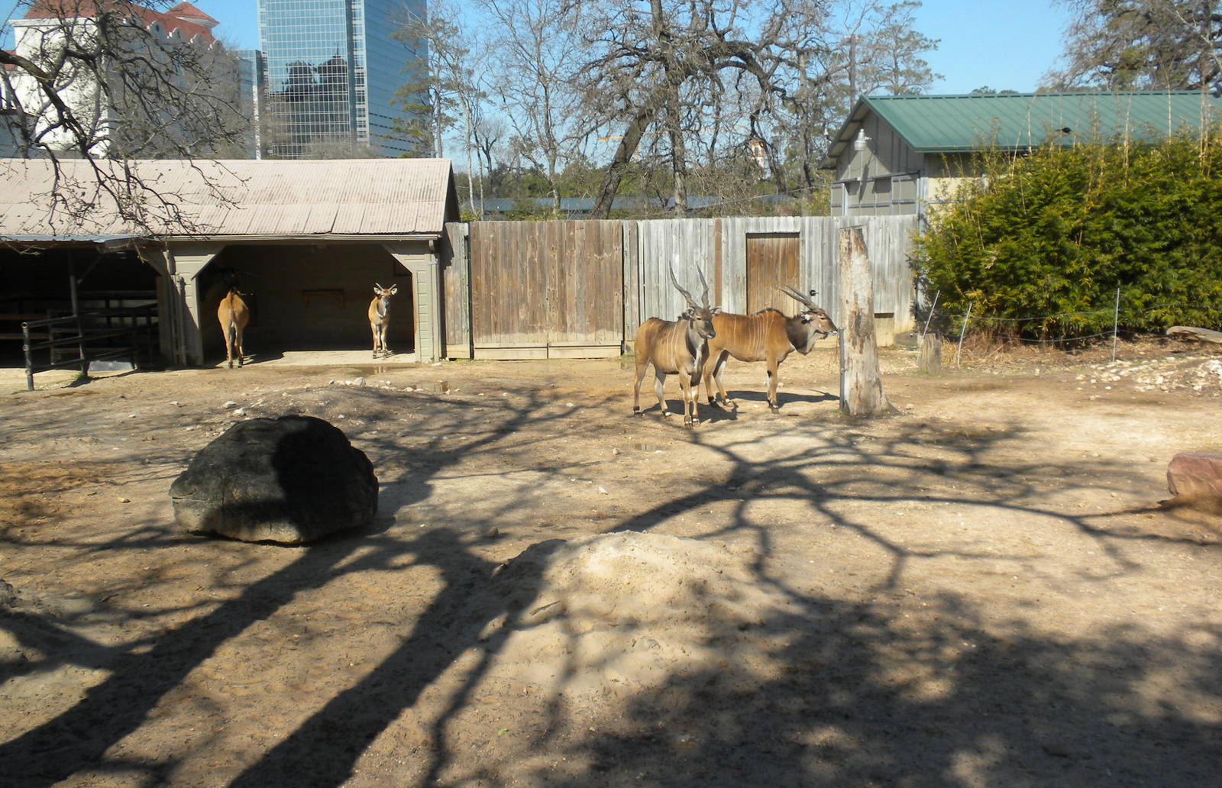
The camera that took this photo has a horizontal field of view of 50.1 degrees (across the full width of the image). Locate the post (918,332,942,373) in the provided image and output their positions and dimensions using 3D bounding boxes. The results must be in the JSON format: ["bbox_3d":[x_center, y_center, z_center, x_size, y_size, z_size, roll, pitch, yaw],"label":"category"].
[{"bbox_3d":[5.802,-0.757,23.636,0.420,0.710,0.380,1,8,14],"label":"post"}]

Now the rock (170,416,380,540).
[{"bbox_3d":[-3.123,0.724,12.098,1.860,1.050,1.420,-3,8,-15],"label":"rock"}]

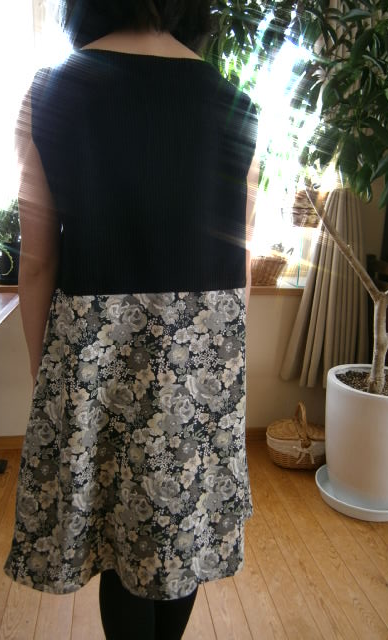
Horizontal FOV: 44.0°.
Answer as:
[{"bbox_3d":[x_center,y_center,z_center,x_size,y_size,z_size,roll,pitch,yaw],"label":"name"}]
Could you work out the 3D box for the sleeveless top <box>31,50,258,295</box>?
[{"bbox_3d":[-0.085,-0.256,0.845,0.410,0.410,0.250,-1,13,-13],"label":"sleeveless top"}]

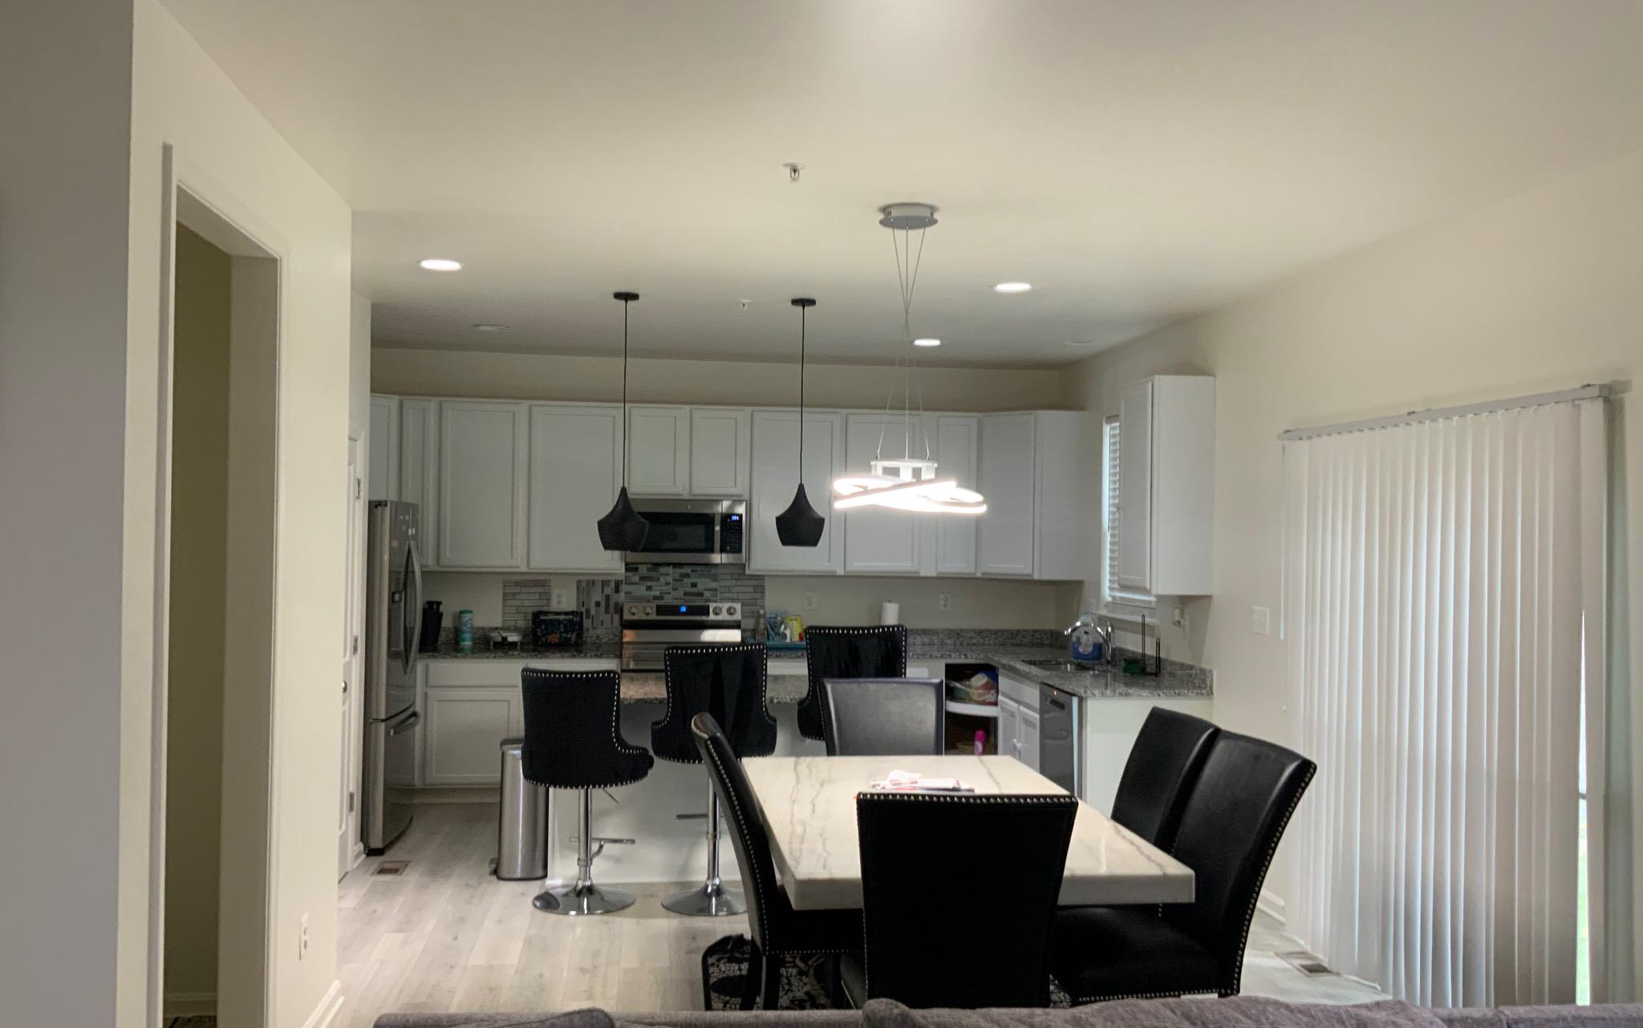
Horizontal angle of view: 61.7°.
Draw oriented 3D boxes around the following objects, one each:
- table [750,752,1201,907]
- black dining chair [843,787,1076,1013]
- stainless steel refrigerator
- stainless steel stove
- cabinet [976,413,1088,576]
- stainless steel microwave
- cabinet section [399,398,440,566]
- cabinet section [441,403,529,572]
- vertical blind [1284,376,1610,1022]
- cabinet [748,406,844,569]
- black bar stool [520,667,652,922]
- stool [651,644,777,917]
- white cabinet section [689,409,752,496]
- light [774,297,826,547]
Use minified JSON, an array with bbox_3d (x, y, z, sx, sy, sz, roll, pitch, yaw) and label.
[{"bbox_3d":[0.348,1.371,4.706,1.115,0.760,1.950,1,-1,-8],"label":"table"},{"bbox_3d":[0.313,1.186,3.523,0.510,1.055,0.650,1,-1,-3],"label":"black dining chair"},{"bbox_3d":[-2.591,0.831,7.414,0.770,1.790,0.910,1,-1,-8],"label":"stainless steel refrigerator"},{"bbox_3d":[-0.863,1.164,8.608,0.757,1.190,0.680,1,-1,-7],"label":"stainless steel stove"},{"bbox_3d":[1.329,-0.117,8.956,0.610,1.066,0.610,1,-1,-7],"label":"cabinet"},{"bbox_3d":[-0.869,0.111,8.764,0.760,0.430,0.400,1,-1,-8],"label":"stainless steel microwave"},{"bbox_3d":[-2.481,-0.181,8.554,0.240,1.066,0.325,1,0,-8],"label":"cabinet section"},{"bbox_3d":[-2.099,-0.174,8.608,0.539,1.066,0.325,1,0,-8],"label":"cabinet section"},{"bbox_3d":[2.125,0.723,4.872,0.100,2.090,1.880,1,-1,-8],"label":"vertical blind"},{"bbox_3d":[-0.185,-0.138,8.898,0.610,1.066,0.330,1,-1,-7],"label":"cabinet"},{"bbox_3d":[-1.040,1.201,6.133,0.540,1.050,0.520,1,-1,11],"label":"black bar stool"},{"bbox_3d":[-0.479,1.165,6.166,0.540,1.170,0.520,1,-1,-16],"label":"stool"},{"bbox_3d":[-0.653,-0.383,8.815,0.392,0.600,0.325,1,0,-8],"label":"white cabinet section"},{"bbox_3d":[-0.092,-0.433,6.646,0.240,1.181,0.240,1,-1,-7],"label":"light"}]

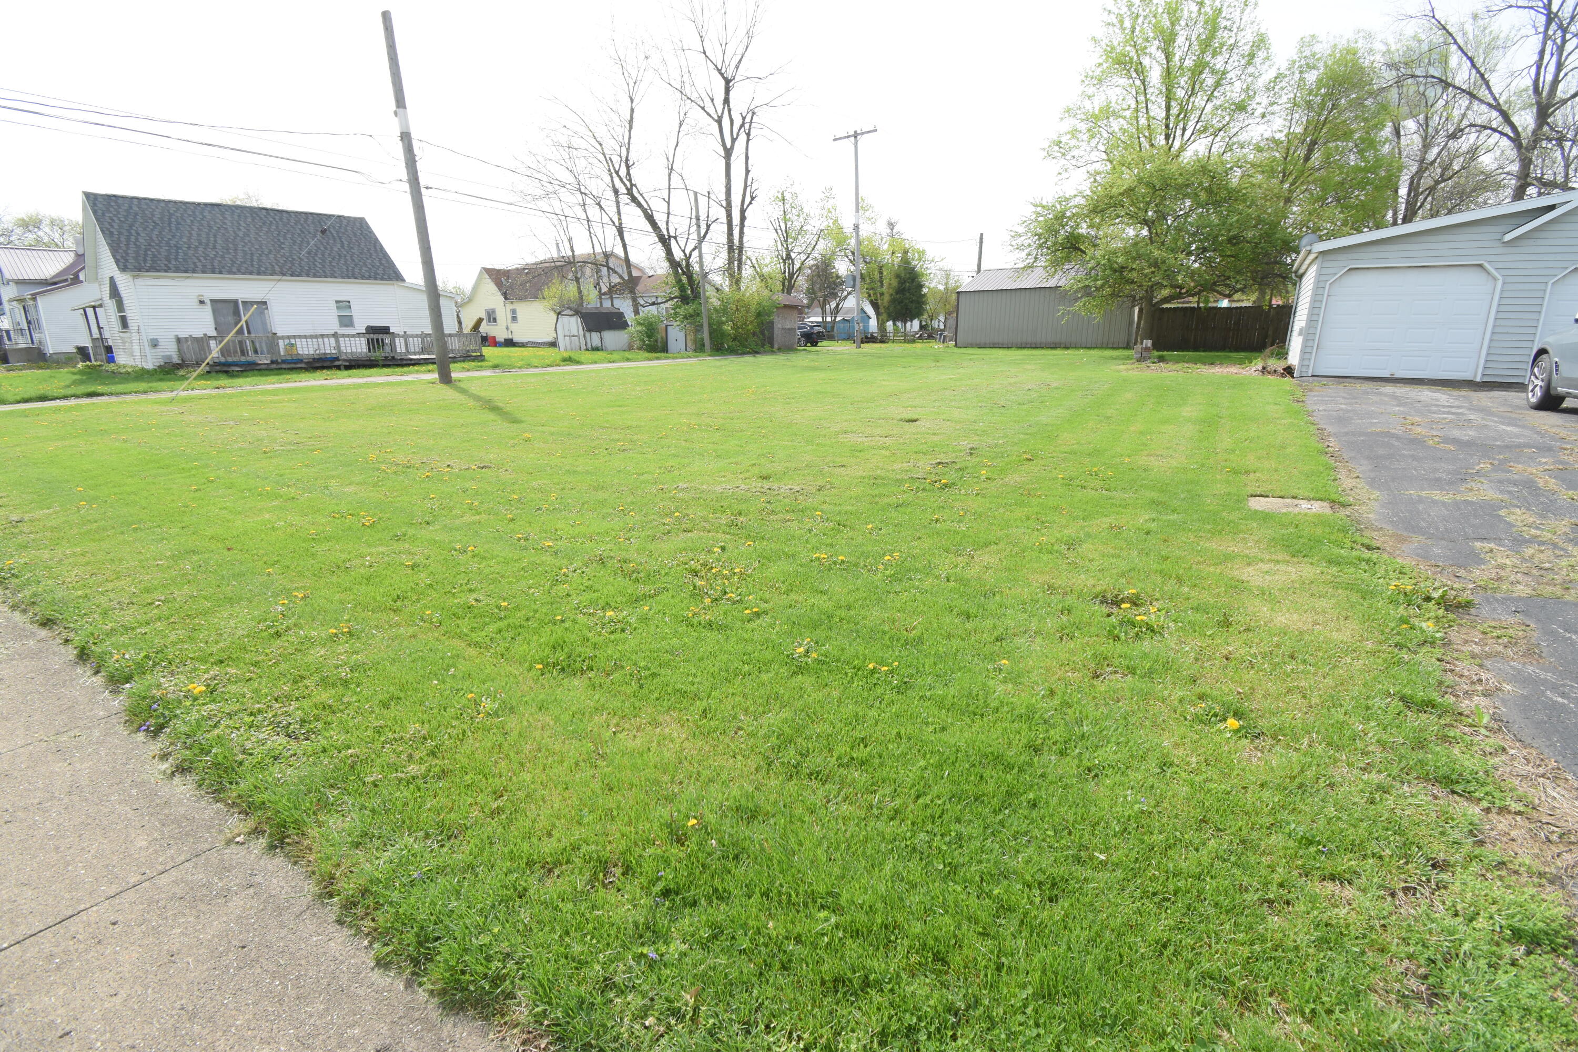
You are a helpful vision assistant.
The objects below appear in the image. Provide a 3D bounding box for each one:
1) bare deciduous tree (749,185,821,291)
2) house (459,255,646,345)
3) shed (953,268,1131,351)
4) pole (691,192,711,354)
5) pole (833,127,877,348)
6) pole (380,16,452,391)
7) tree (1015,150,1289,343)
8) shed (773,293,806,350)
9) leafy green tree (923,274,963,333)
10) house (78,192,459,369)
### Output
[{"bbox_3d":[-0.191,-16.437,42.037,4.700,9.610,4.500,0,17,0],"label":"bare deciduous tree"},{"bbox_3d":[-17.000,-16.345,47.604,8.800,6.200,11.200,15,23,41],"label":"house"},{"bbox_3d":[14.400,-11.491,34.552,9.300,4.100,4.800,16,23,43],"label":"shed"},{"bbox_3d":[-4.087,-11.834,30.894,0.250,7.220,0.250,-3,17,1],"label":"pole"},{"bbox_3d":[3.557,-14.666,34.214,2.600,10.490,0.300,13,23,41],"label":"pole"},{"bbox_3d":[-8.953,-7.607,15.874,0.330,8.140,0.330,-1,17,0],"label":"pole"},{"bbox_3d":[11.800,-8.874,21.865,8.200,6.370,7.800,8,19,26],"label":"tree"},{"bbox_3d":[-0.200,-11.034,35.527,2.300,2.800,2.300,-11,20,-33],"label":"shed"},{"bbox_3d":[12.449,-17.914,54.130,4.000,5.610,4.000,0,17,0],"label":"leafy green tree"},{"bbox_3d":[-21.800,-10.436,28.706,8.400,6.100,11.000,15,23,41],"label":"house"}]

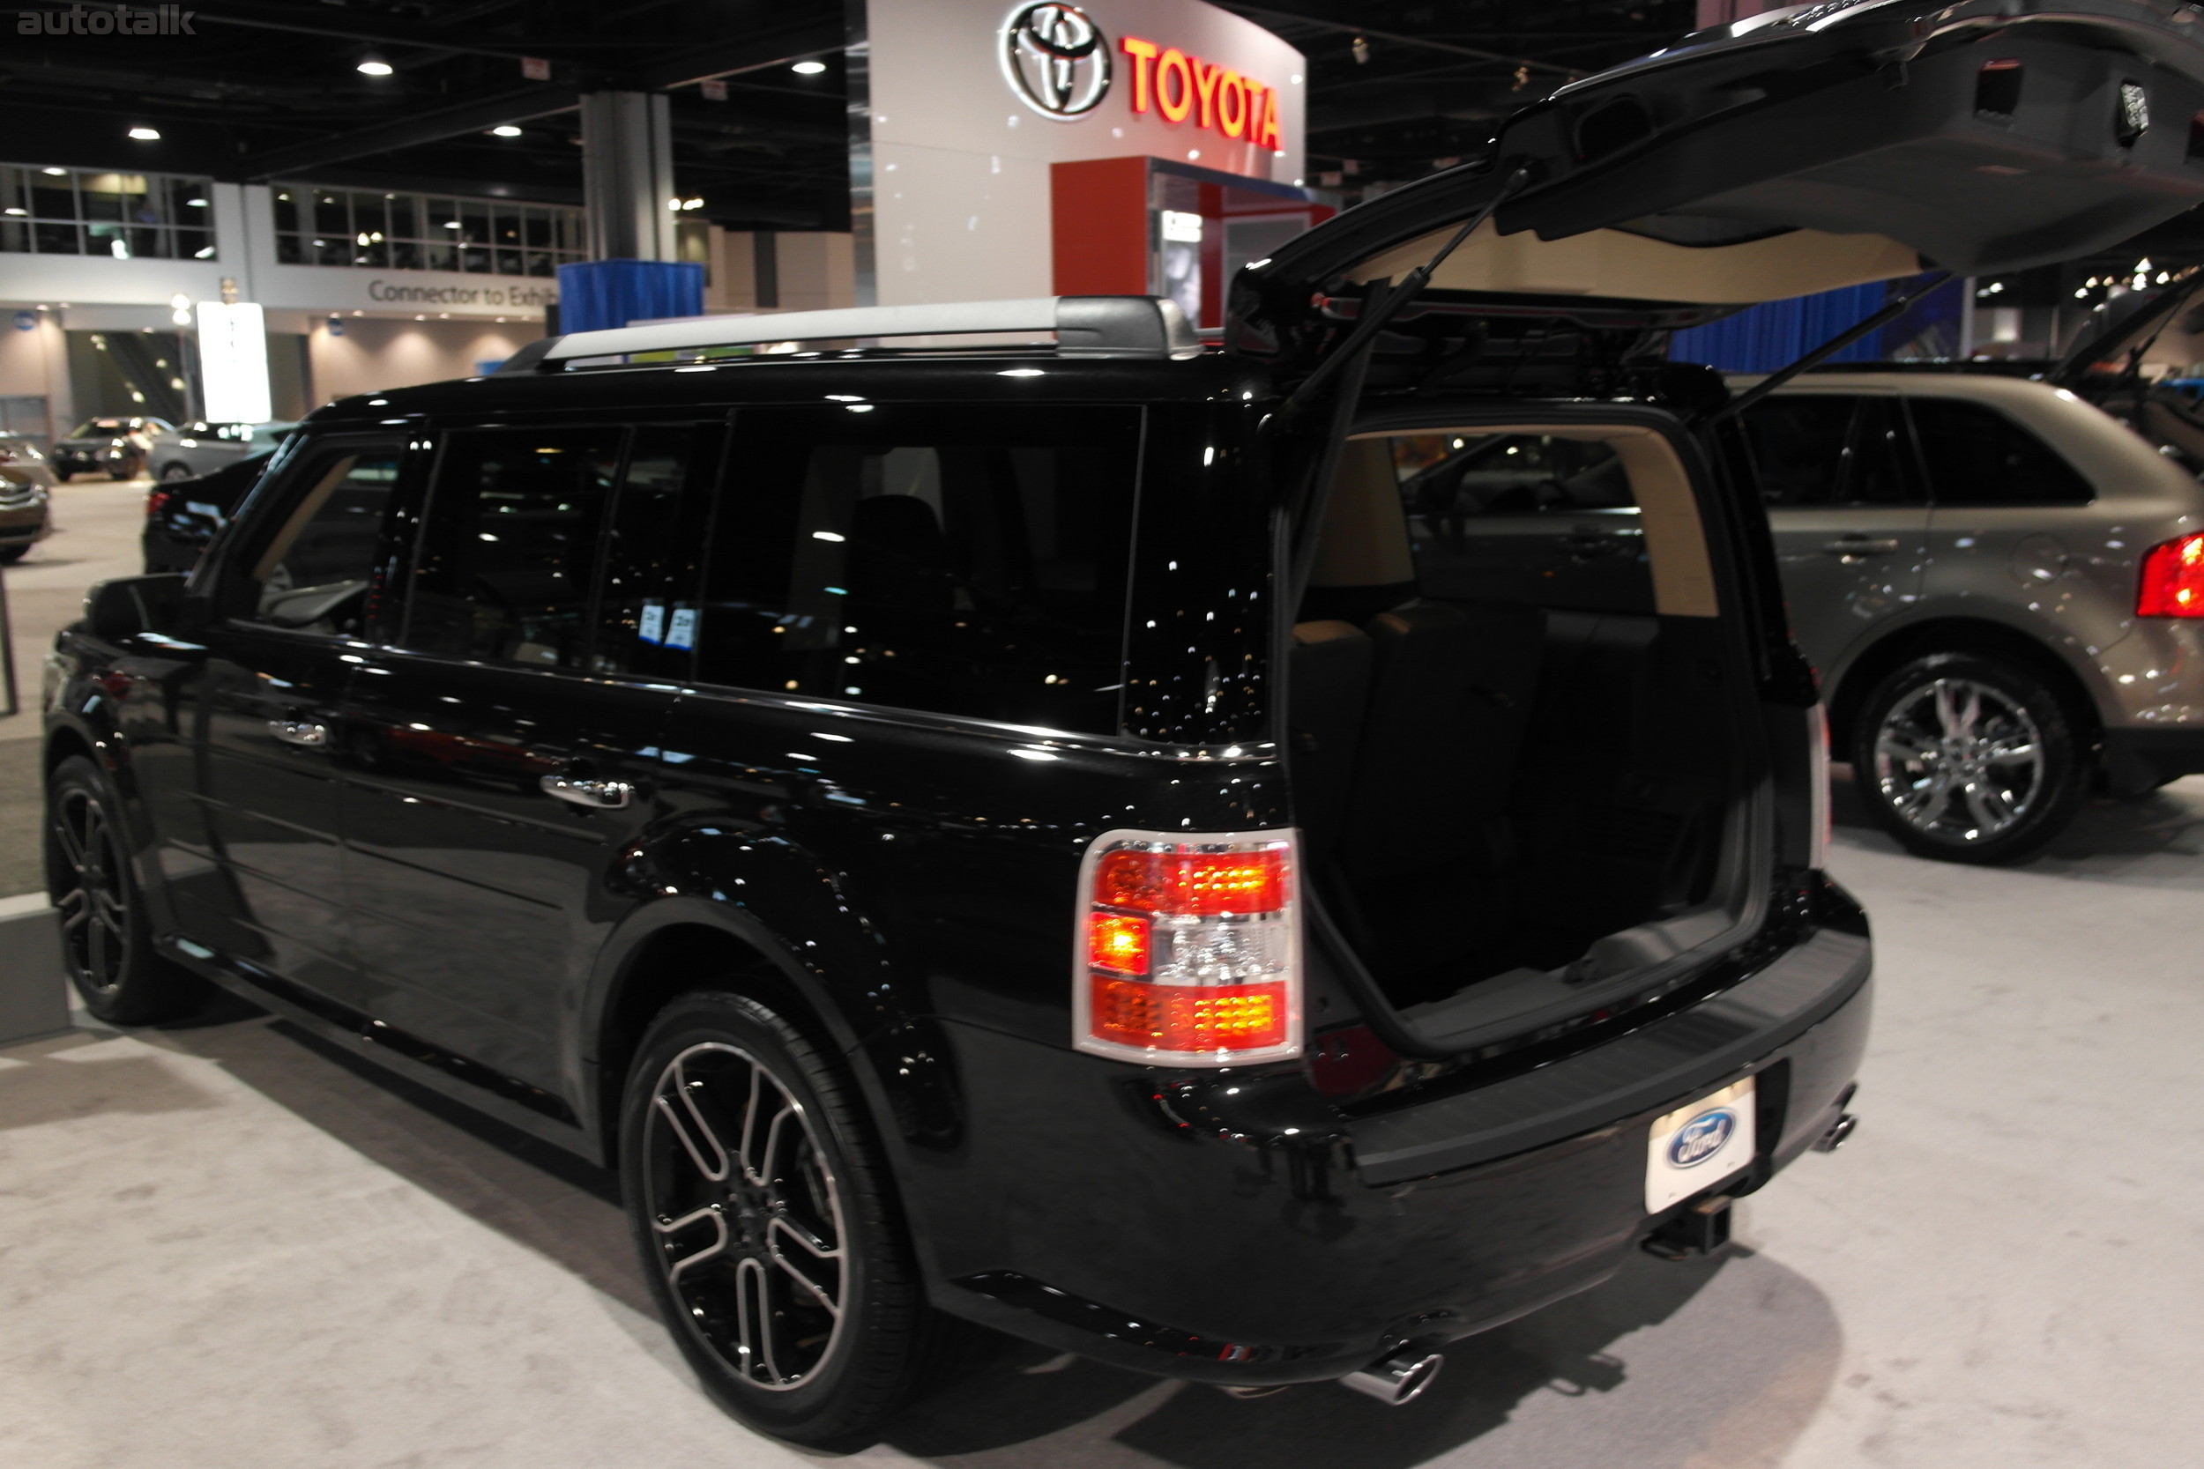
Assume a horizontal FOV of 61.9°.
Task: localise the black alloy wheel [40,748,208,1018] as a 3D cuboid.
[{"bbox_3d":[-2.615,0.405,4.980,0.729,0.729,0.253,9,12,43],"label":"black alloy wheel"}]

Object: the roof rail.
[{"bbox_3d":[-0.530,-0.639,2.990,1.812,0.091,0.059,9,12,43],"label":"roof rail"}]

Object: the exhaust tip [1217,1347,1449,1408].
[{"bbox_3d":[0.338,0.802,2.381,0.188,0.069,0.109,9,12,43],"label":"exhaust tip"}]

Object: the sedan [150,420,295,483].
[{"bbox_3d":[-18.600,-6.060,40.300,4.500,1.480,1.800,-3,9,-17],"label":"sedan"}]

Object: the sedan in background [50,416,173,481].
[{"bbox_3d":[-25.000,-7.200,46.400,1.830,1.550,4.600,-2,9,-12],"label":"sedan in background"}]

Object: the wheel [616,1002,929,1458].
[{"bbox_3d":[-0.486,0.737,2.943,0.729,0.729,0.253,9,12,43],"label":"wheel"}]

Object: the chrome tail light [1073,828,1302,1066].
[{"bbox_3d":[0.102,0.256,2.269,0.267,0.292,0.153,9,12,43],"label":"chrome tail light"}]

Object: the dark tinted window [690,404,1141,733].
[{"bbox_3d":[-0.283,-0.250,2.554,0.901,0.416,0.050,9,0,43],"label":"dark tinted window"}]

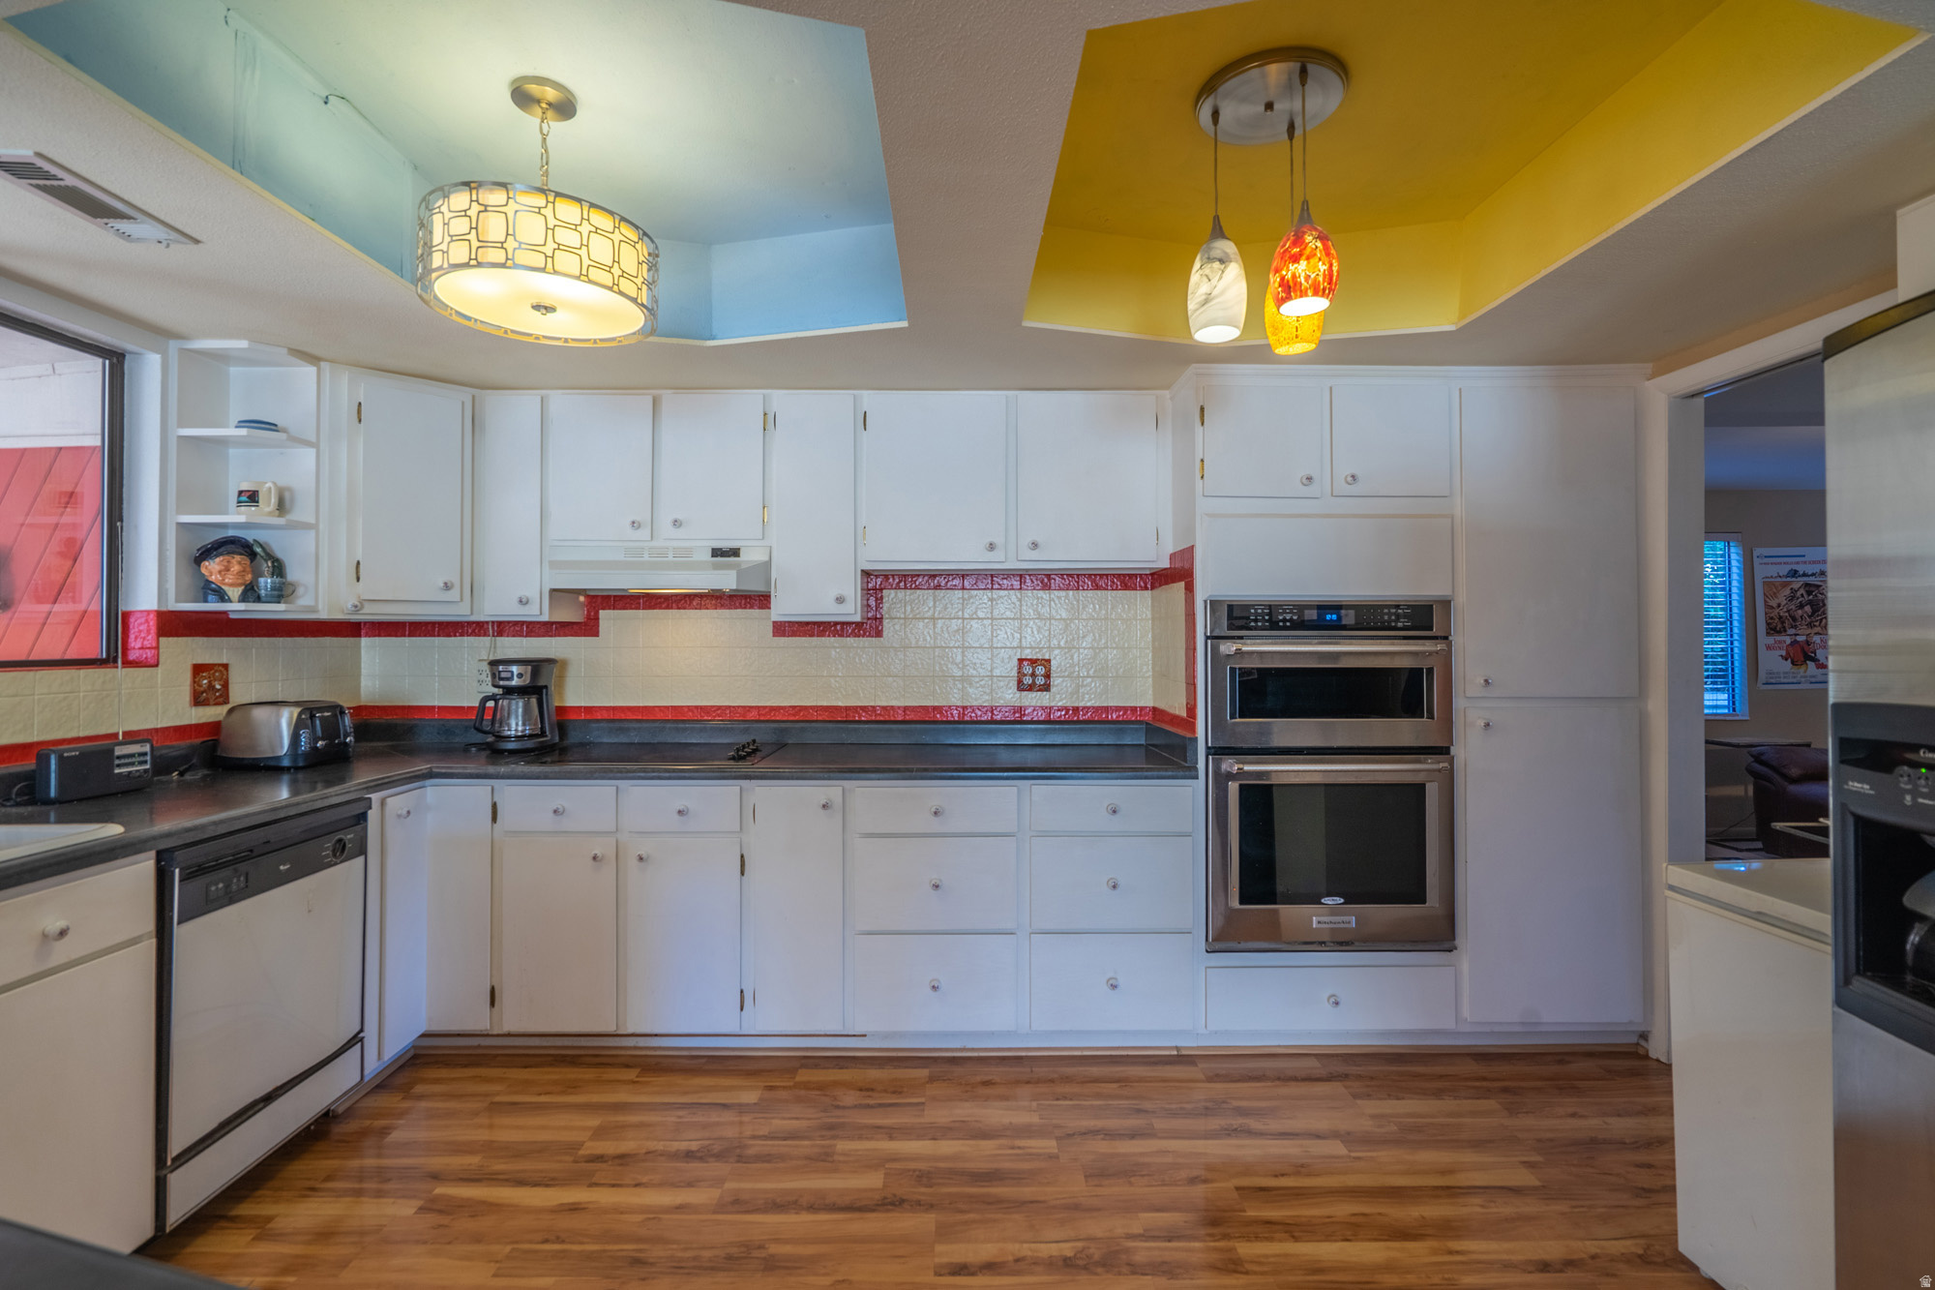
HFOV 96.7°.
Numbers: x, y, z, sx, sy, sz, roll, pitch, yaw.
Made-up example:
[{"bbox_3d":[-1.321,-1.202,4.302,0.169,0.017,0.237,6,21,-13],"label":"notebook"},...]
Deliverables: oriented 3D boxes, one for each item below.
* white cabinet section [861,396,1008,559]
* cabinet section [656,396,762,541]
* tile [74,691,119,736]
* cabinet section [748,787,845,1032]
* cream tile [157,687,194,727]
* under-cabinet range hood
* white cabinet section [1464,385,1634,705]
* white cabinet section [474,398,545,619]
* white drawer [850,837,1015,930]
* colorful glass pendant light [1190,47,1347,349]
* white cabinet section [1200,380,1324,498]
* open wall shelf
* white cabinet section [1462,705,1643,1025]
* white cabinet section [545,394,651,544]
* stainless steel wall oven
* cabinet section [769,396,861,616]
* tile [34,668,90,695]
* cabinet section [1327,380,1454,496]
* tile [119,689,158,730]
[{"bbox_3d":[-0.111,-0.574,3.108,0.506,0.585,0.290,0,0,-1],"label":"white cabinet section"},{"bbox_3d":[-0.855,-0.596,3.020,0.347,0.485,0.300,0,0,-1],"label":"cabinet section"},{"bbox_3d":[-2.273,0.178,2.248,0.010,0.112,0.108,0,0,-1],"label":"tile"},{"bbox_3d":[-0.528,0.814,2.940,0.301,0.751,0.600,0,0,-1],"label":"cabinet section"},{"bbox_3d":[-2.276,0.178,2.468,0.010,0.108,0.107,0,0,-1],"label":"cream tile"},{"bbox_3d":[-1.043,-0.260,3.000,0.755,0.150,0.470,0,0,0],"label":"under-cabinet range hood"},{"bbox_3d":[1.806,-0.321,2.968,0.559,0.978,0.600,0,0,-1],"label":"white cabinet section"},{"bbox_3d":[-1.569,-0.479,3.094,0.238,0.763,0.290,0,0,-1],"label":"white cabinet section"},{"bbox_3d":[-0.097,0.734,2.835,0.492,0.289,0.440,0,0,0],"label":"white drawer"},{"bbox_3d":[0.620,-0.900,1.775,0.315,0.515,0.330,0,0,0],"label":"colorful glass pendant light"},{"bbox_3d":[0.893,-0.622,2.875,0.360,0.350,0.530,0,0,-1],"label":"white cabinet section"},{"bbox_3d":[-2.128,-0.477,2.535,0.295,0.765,0.205,0,0,-1],"label":"open wall shelf"},{"bbox_3d":[1.773,0.666,2.890,0.530,0.965,0.560,0,0,-1],"label":"white cabinet section"},{"bbox_3d":[-1.231,-0.593,3.020,0.360,0.490,0.300,0,0,-1],"label":"white cabinet section"},{"bbox_3d":[1.106,0.397,2.860,0.757,1.068,0.570,0,0,-1],"label":"stainless steel wall oven"},{"bbox_3d":[-0.527,-0.478,3.103,0.308,0.775,0.290,0,0,-1],"label":"cabinet section"},{"bbox_3d":[-2.272,0.093,2.148,0.010,0.058,0.110,0,0,-1],"label":"tile"},{"bbox_3d":[1.313,-0.634,2.966,0.388,0.358,0.600,0,0,-1],"label":"cabinet section"},{"bbox_3d":[-2.283,0.181,2.367,0.012,0.110,0.110,0,0,0],"label":"tile"}]

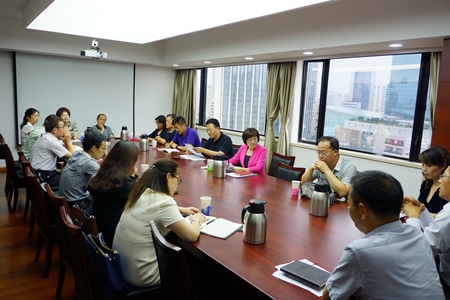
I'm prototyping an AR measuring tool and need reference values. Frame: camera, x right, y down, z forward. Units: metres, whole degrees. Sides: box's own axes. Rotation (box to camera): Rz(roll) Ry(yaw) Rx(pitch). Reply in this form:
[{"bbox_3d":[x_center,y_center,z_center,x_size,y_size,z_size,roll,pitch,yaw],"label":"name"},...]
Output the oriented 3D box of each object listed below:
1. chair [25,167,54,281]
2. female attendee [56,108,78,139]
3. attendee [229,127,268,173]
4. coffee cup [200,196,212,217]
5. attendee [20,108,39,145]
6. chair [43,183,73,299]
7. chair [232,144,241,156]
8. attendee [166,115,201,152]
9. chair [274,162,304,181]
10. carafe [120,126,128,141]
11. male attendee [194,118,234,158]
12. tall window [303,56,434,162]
[{"bbox_3d":[-1.481,0.623,3.138,0.560,0.920,0.450,-5,11,-39],"label":"chair"},{"bbox_3d":[-2.753,-0.064,5.904,0.460,1.280,0.750,-4,11,-37],"label":"female attendee"},{"bbox_3d":[0.242,0.355,4.220,0.480,1.230,0.680,9,11,36],"label":"attendee"},{"bbox_3d":[-0.134,0.417,2.480,0.083,0.114,0.083,3,9,0],"label":"coffee cup"},{"bbox_3d":[-2.894,0.003,5.402,0.660,1.270,0.460,0,9,-16],"label":"attendee"},{"bbox_3d":[-1.012,0.725,2.588,0.560,0.920,0.450,-5,12,-42],"label":"chair"},{"bbox_3d":[-0.041,0.393,4.857,0.580,0.930,0.500,-4,11,-37],"label":"chair"},{"bbox_3d":[-0.687,0.075,5.601,0.520,1.270,0.800,10,12,38],"label":"attendee"},{"bbox_3d":[0.515,0.640,3.584,0.560,0.920,0.450,-5,11,-39],"label":"chair"},{"bbox_3d":[-1.794,-0.291,6.039,0.138,0.244,0.170,2,9,-3],"label":"carafe"},{"bbox_3d":[-0.239,0.198,4.917,0.520,1.280,0.700,11,12,43],"label":"male attendee"},{"bbox_3d":[1.752,-0.612,4.554,0.100,1.242,1.831,-4,11,-37],"label":"tall window"}]

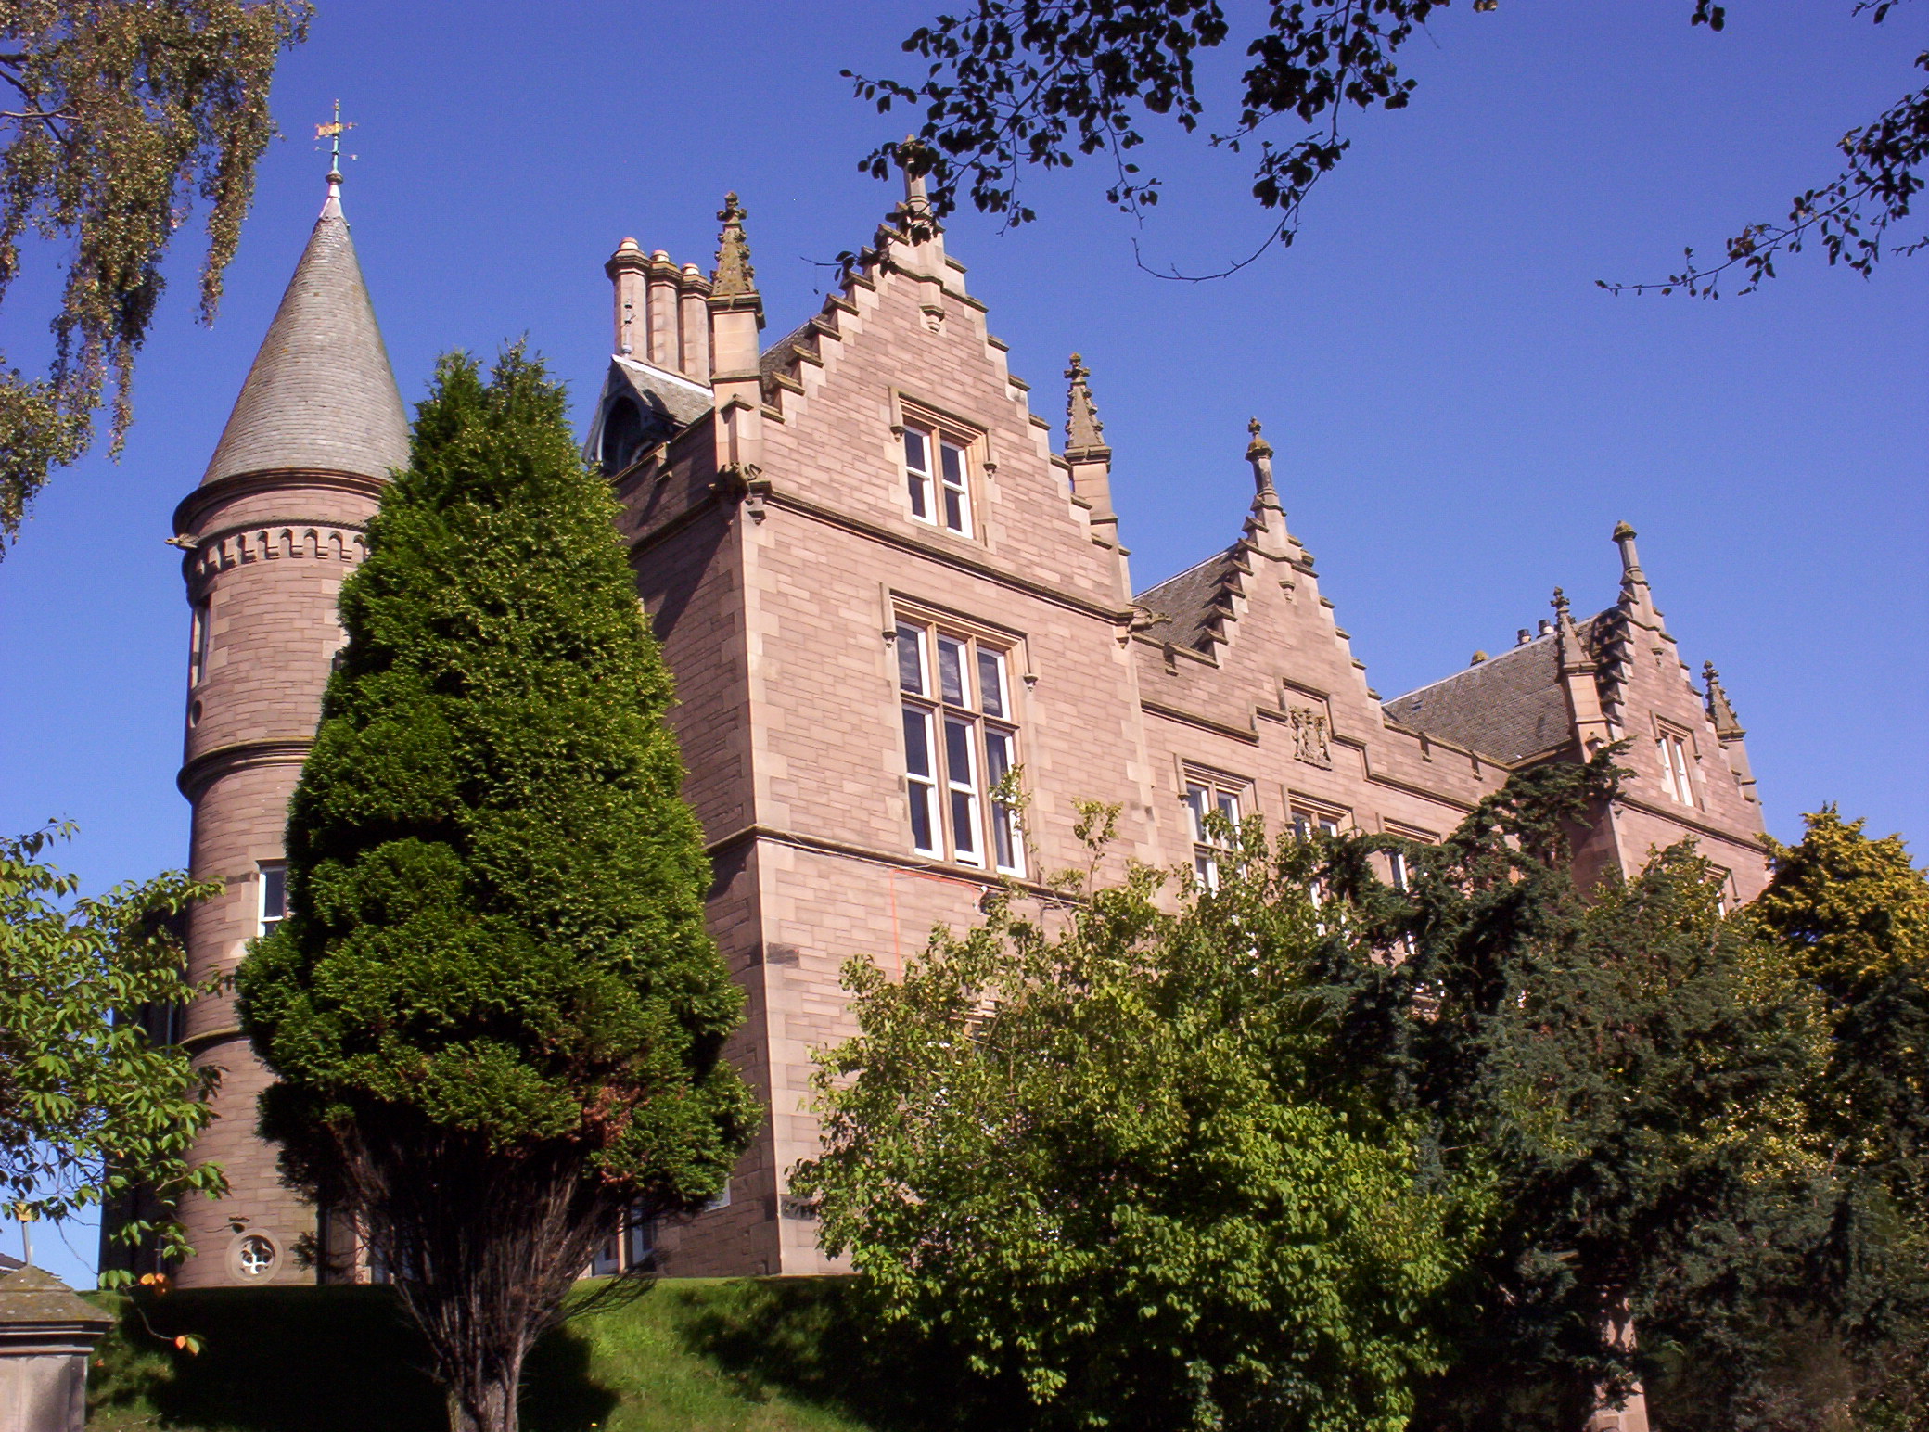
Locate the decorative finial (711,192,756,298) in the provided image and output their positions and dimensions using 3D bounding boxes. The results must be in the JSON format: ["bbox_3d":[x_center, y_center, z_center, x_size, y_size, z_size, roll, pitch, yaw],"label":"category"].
[{"bbox_3d":[-3.217,-6.532,27.643,0.583,1.725,0.583,-5,-22,-1],"label":"decorative finial"}]

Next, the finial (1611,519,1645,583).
[{"bbox_3d":[15.160,-3.739,45.725,0.583,1.590,0.583,16,-30,-42],"label":"finial"}]

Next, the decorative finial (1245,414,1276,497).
[{"bbox_3d":[5.837,-5.143,39.521,0.550,1.775,0.550,16,-30,-42],"label":"decorative finial"}]

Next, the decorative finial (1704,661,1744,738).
[{"bbox_3d":[17.792,-0.421,47.004,0.583,1.938,0.583,-5,-22,-1],"label":"decorative finial"}]

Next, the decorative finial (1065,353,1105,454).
[{"bbox_3d":[1.859,-5.079,32.333,0.583,1.828,0.583,-5,-22,-1],"label":"decorative finial"}]

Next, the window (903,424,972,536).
[{"bbox_3d":[-0.320,-3.396,28.923,1.298,1.562,0.220,16,-30,-42],"label":"window"}]

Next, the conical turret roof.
[{"bbox_3d":[-11.929,-6.788,37.467,4.532,7.656,4.532,2,-23,-18],"label":"conical turret roof"}]

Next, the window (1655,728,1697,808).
[{"bbox_3d":[15.621,1.183,43.643,1.298,1.562,0.220,16,-30,-42],"label":"window"}]

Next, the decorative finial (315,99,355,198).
[{"bbox_3d":[-12.338,-11.149,39.252,0.792,2.376,0.660,-7,-22,4],"label":"decorative finial"}]

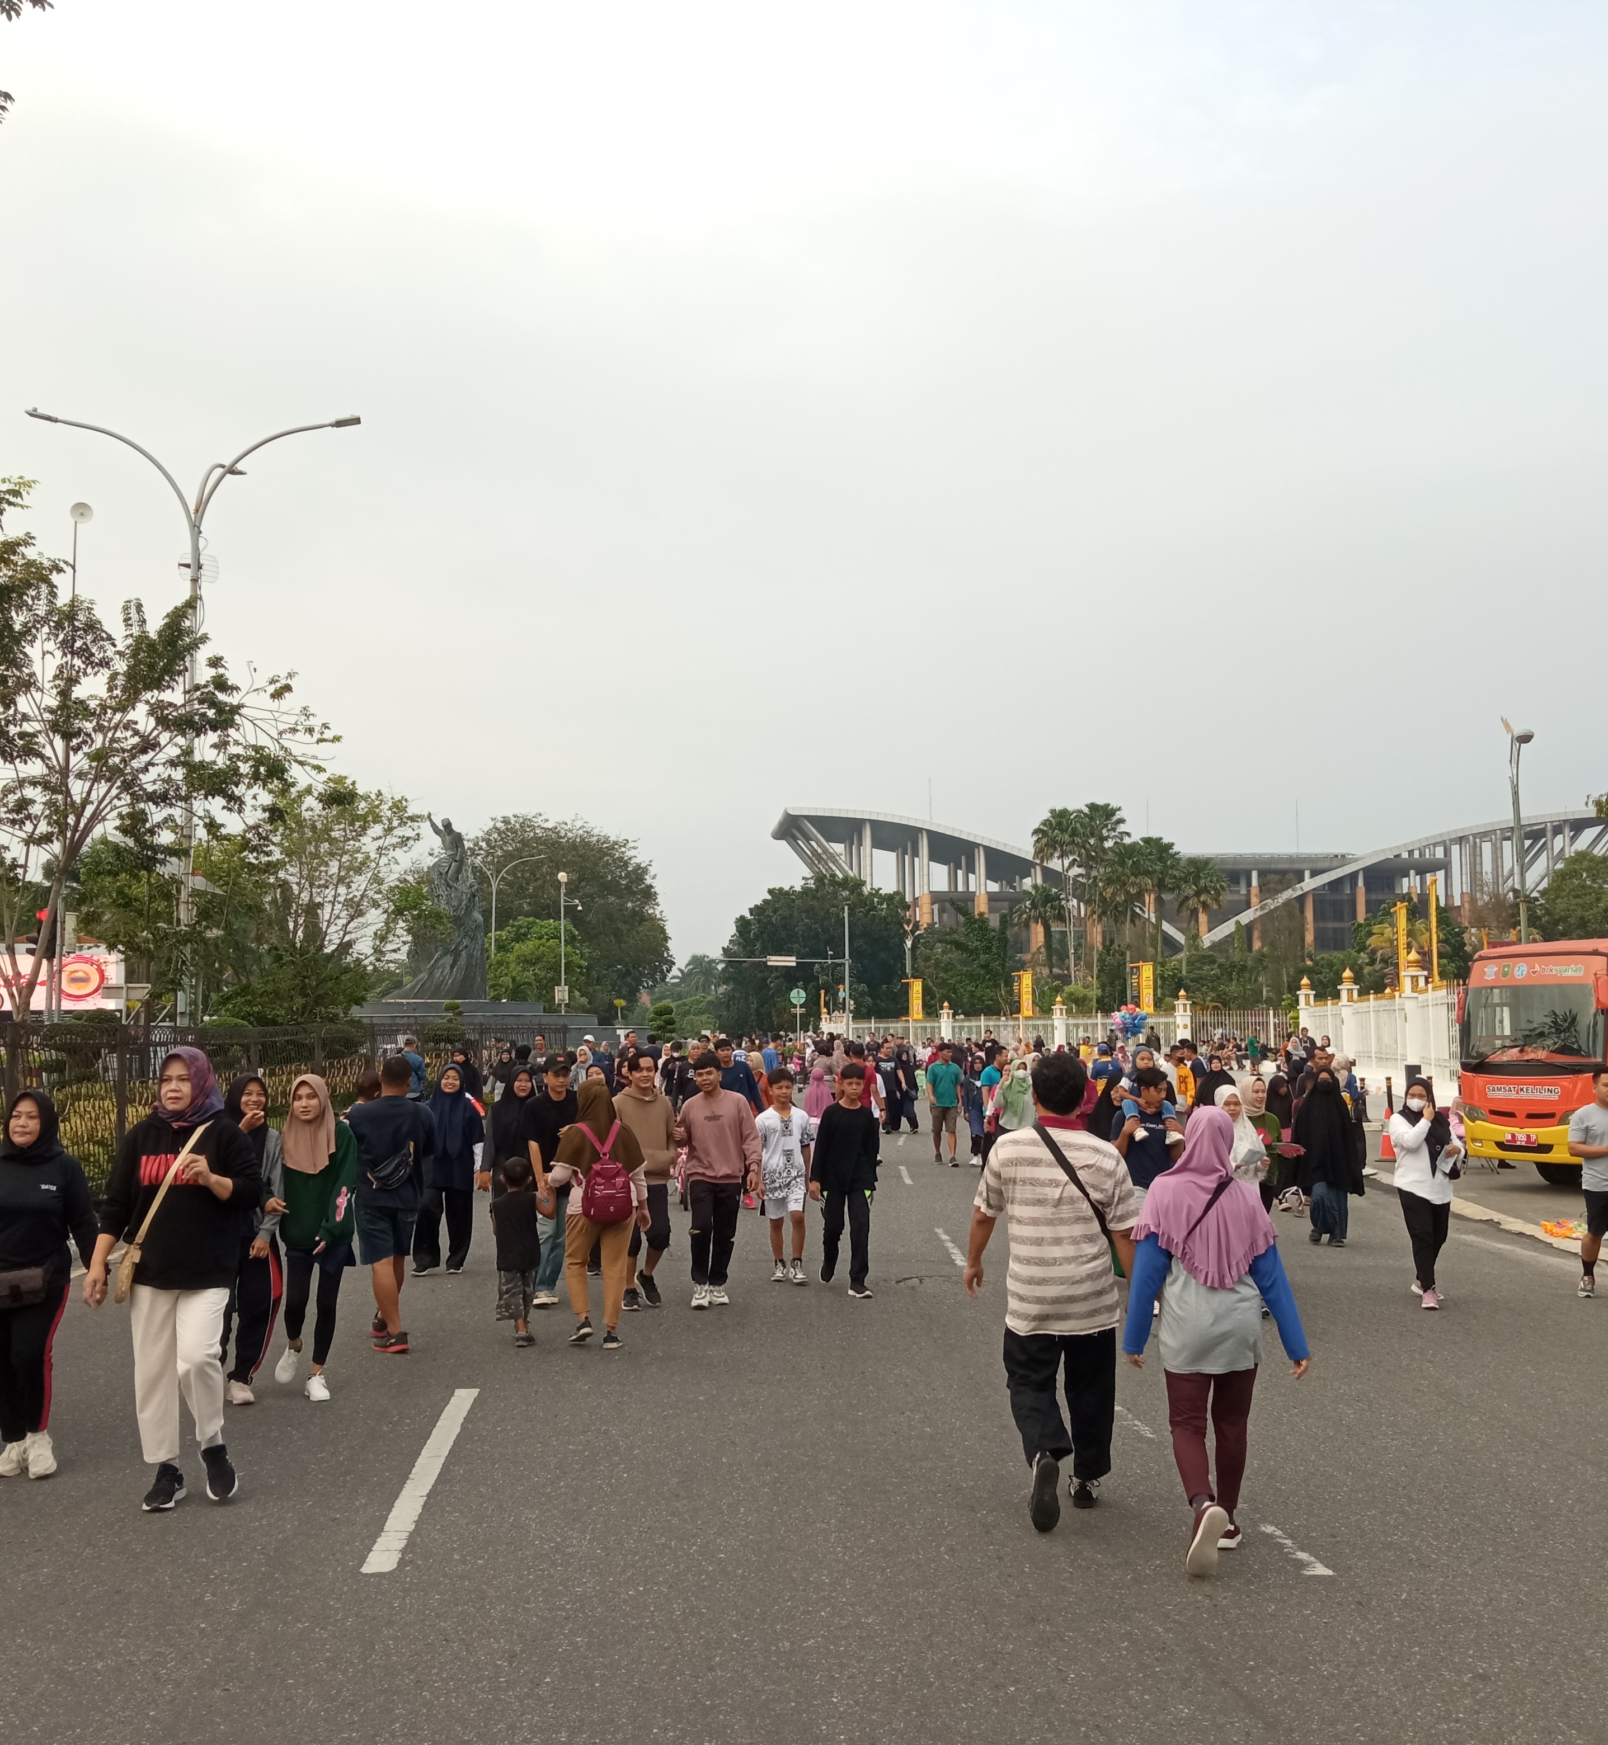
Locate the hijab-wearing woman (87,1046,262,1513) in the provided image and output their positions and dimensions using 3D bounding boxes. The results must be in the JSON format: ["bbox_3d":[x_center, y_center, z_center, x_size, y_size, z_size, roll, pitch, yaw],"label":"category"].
[{"bbox_3d":[-2.290,1.459,6.598,0.620,1.643,0.450,0,-5,-2],"label":"hijab-wearing woman"}]

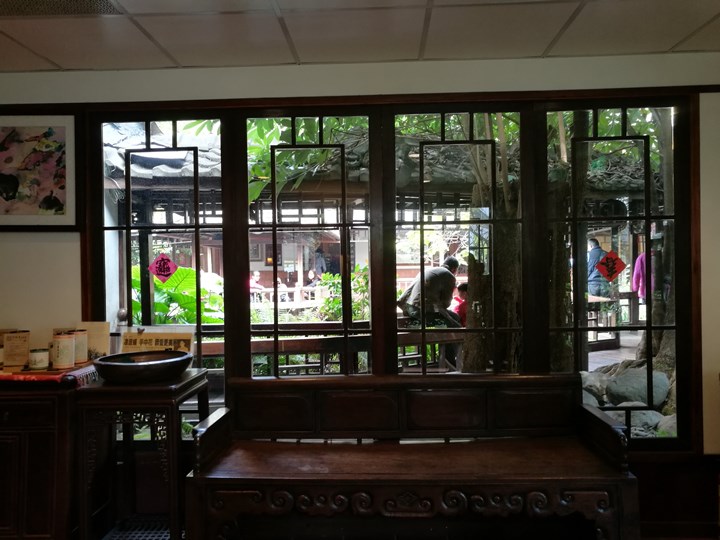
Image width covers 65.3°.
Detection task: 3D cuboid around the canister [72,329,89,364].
[{"bbox_3d":[-1.328,0.360,2.641,0.086,0.149,0.086,-1,0,-12],"label":"canister"}]

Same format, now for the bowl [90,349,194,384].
[{"bbox_3d":[-0.975,0.443,2.550,0.421,0.090,0.421,-1,0,0],"label":"bowl"}]

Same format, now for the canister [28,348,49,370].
[{"bbox_3d":[-1.428,0.395,2.501,0.077,0.083,0.077,-1,0,-12],"label":"canister"}]

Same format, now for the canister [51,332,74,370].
[{"bbox_3d":[-1.318,0.360,2.501,0.086,0.149,0.086,-1,0,-10],"label":"canister"}]

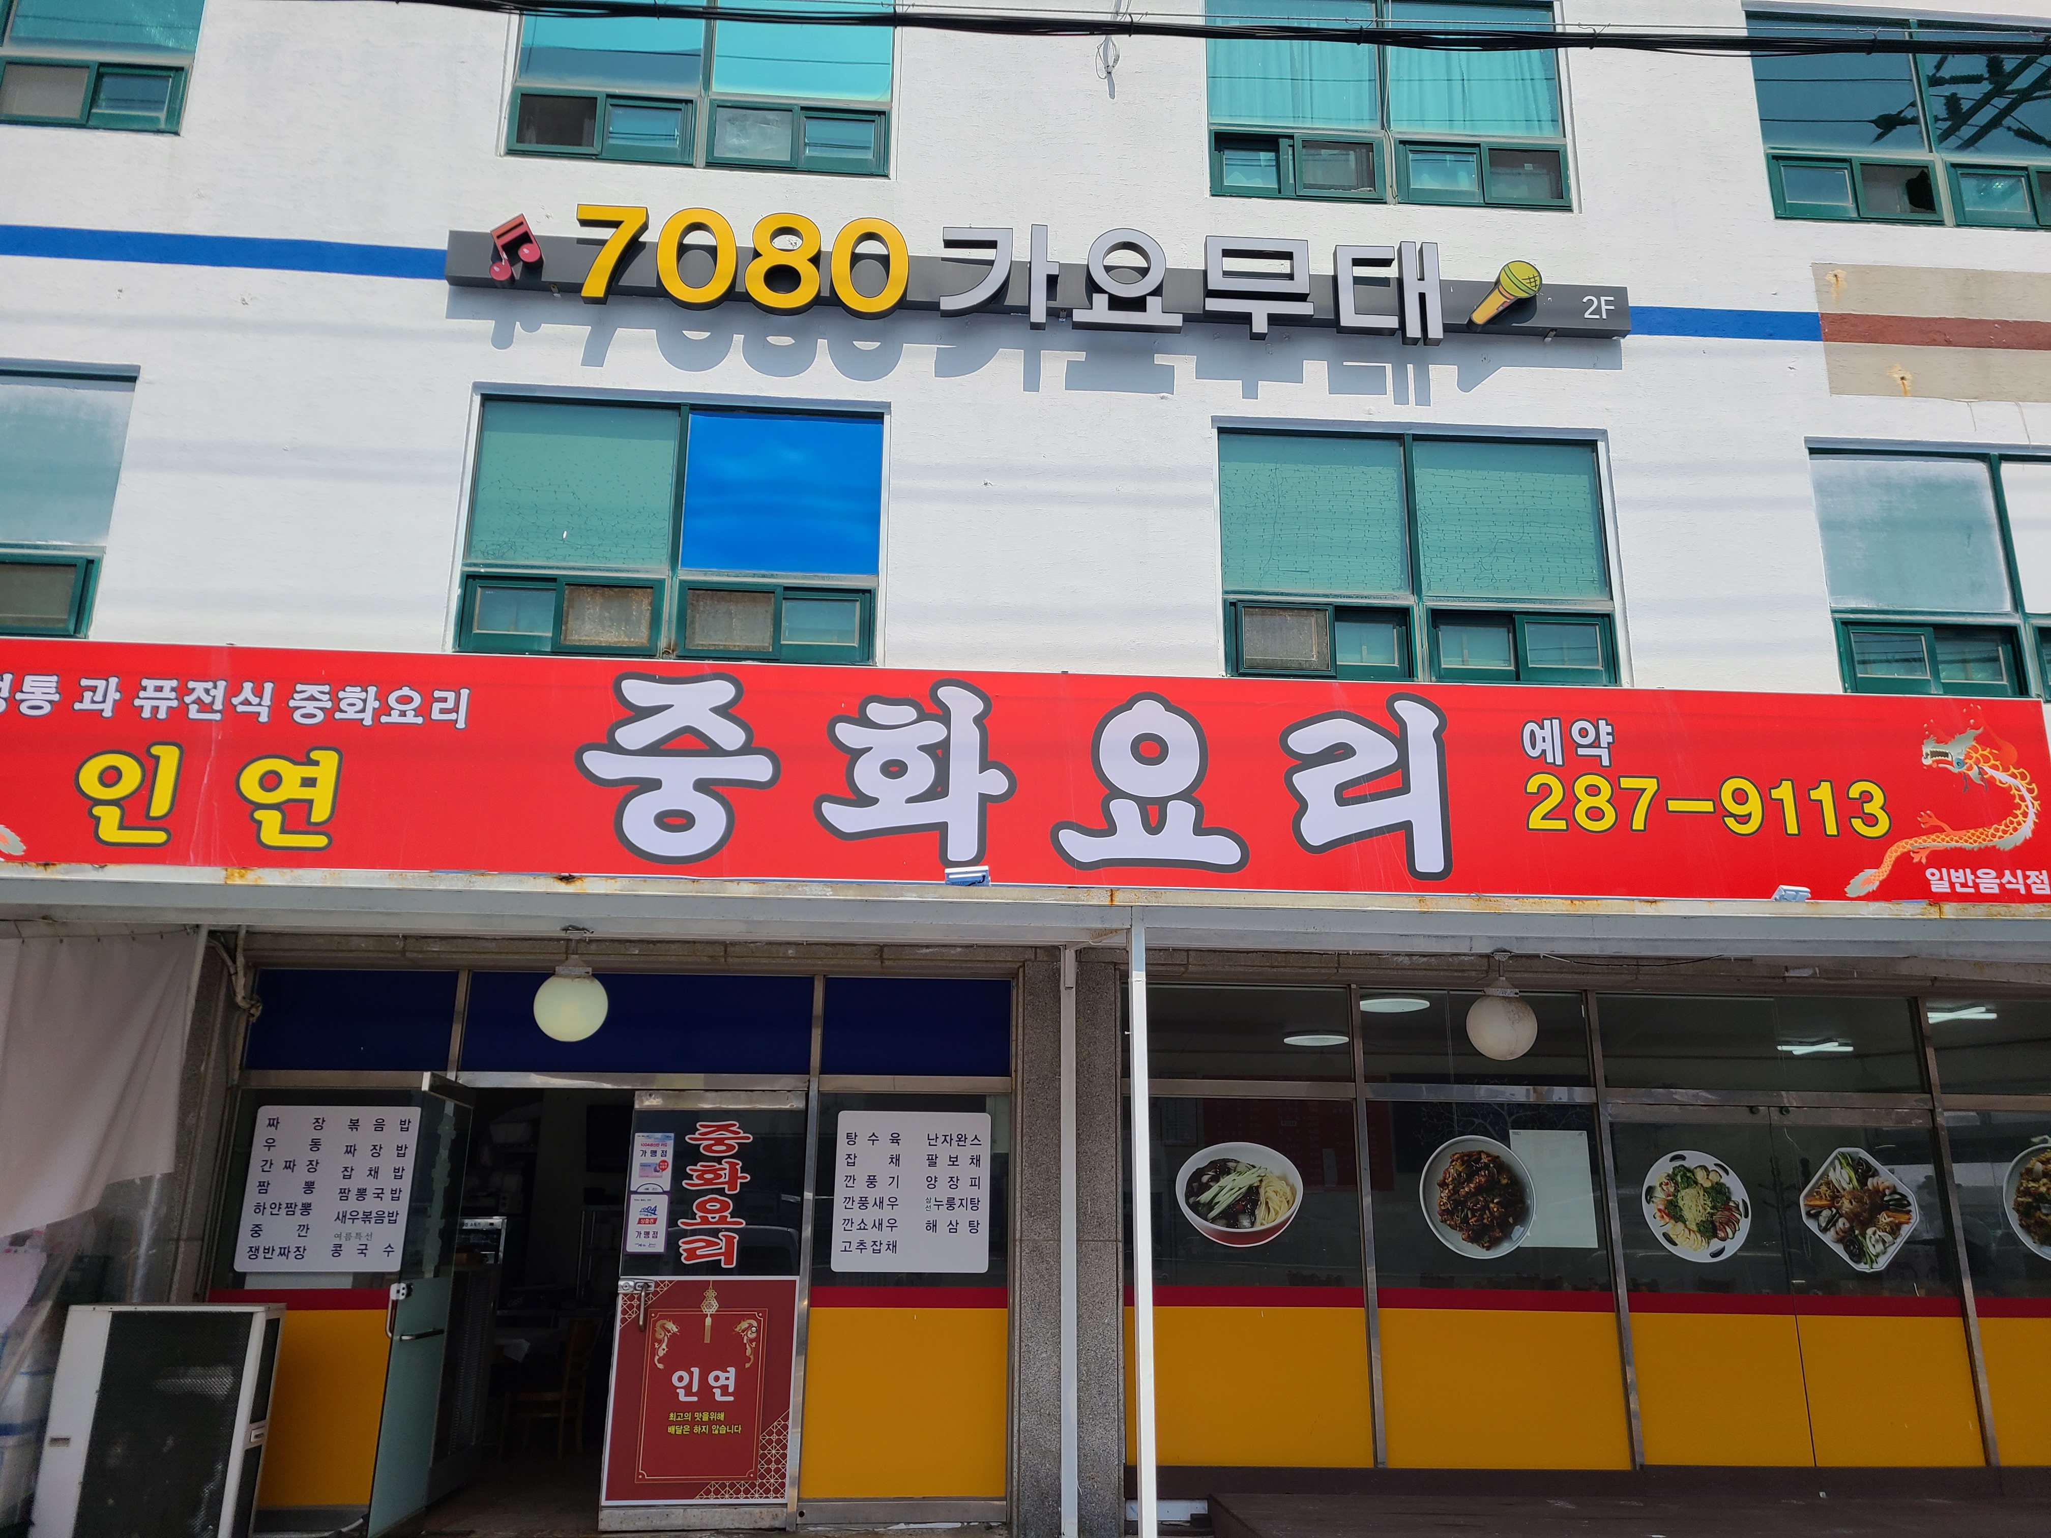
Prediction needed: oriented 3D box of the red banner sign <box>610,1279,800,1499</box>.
[{"bbox_3d":[-1.560,2.999,7.462,0.865,1.026,0.030,1,-16,-4],"label":"red banner sign"}]

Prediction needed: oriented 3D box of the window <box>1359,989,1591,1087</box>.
[{"bbox_3d":[2.394,1.441,8.233,1.237,0.503,0.050,1,-16,-4],"label":"window"}]

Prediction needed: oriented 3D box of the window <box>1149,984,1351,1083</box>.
[{"bbox_3d":[1.196,1.474,8.562,1.252,0.523,0.060,2,-17,-4],"label":"window"}]

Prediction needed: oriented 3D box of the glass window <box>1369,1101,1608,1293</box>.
[{"bbox_3d":[2.398,2.215,8.012,1.277,0.957,0.050,1,-16,-4],"label":"glass window"}]

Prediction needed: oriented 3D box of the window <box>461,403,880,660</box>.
[{"bbox_3d":[-2.078,-1.428,9.181,2.418,1.645,0.100,2,-17,-4],"label":"window"}]

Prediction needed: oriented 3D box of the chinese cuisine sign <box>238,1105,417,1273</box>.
[{"bbox_3d":[-3.413,2.065,7.582,0.768,0.778,0.030,1,-16,-4],"label":"chinese cuisine sign"}]

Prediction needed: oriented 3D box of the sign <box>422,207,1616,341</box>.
[{"bbox_3d":[0.176,-2.808,8.917,6.862,0.618,0.170,1,-16,-4],"label":"sign"}]

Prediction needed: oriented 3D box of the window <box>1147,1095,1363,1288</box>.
[{"bbox_3d":[1.189,2.281,8.321,1.248,0.984,0.060,2,-17,-4],"label":"window"}]

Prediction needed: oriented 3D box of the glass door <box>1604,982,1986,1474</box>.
[{"bbox_3d":[4.169,2.490,8.480,1.878,2.485,0.080,2,-17,-4],"label":"glass door"}]

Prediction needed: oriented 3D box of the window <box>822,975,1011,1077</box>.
[{"bbox_3d":[-0.591,1.417,8.446,1.030,0.534,0.060,2,-17,-4],"label":"window"}]

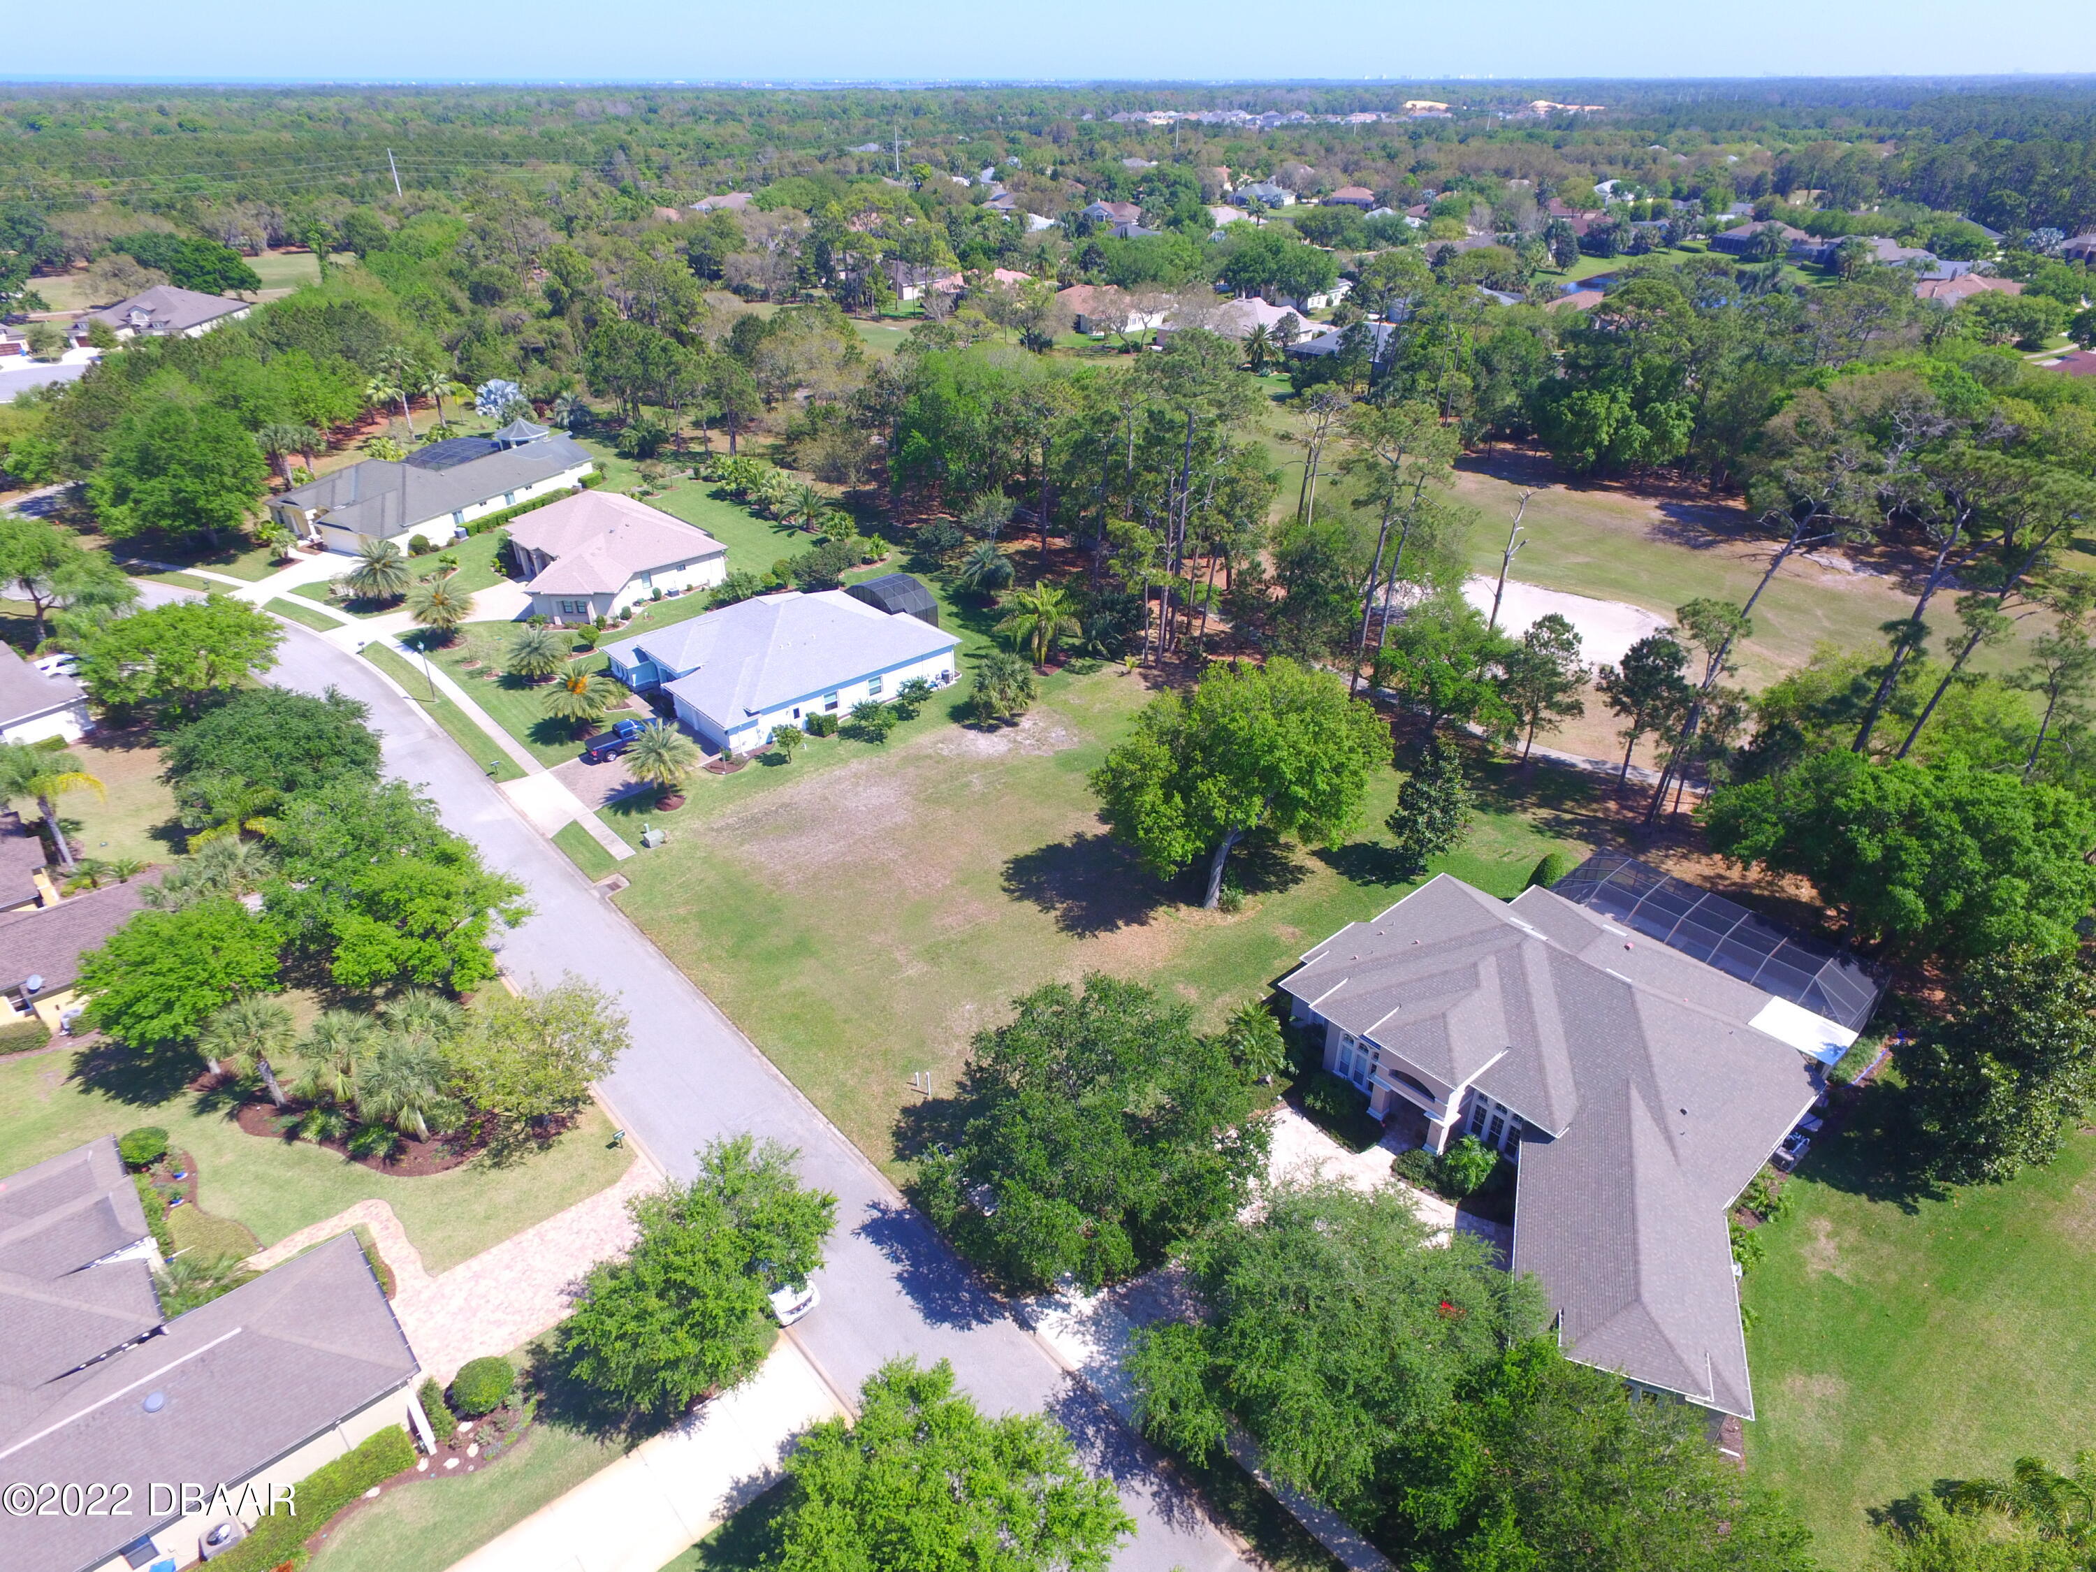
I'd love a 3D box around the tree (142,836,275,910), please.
[{"bbox_3d":[-48.187,6.535,70.221,6.000,5.800,7.000,27,40,38],"label":"tree"}]

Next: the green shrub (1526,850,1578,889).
[{"bbox_3d":[30.897,5.428,74.682,2.700,3.400,2.700,14,33,23],"label":"green shrub"}]

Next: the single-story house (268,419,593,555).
[{"bbox_3d":[-71.327,-36.478,143.184,21.600,6.200,35.800,13,33,21],"label":"single-story house"}]

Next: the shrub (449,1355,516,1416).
[{"bbox_3d":[-22.520,23.948,48.327,2.300,1.850,2.300,0,30,0],"label":"shrub"}]

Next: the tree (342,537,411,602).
[{"bbox_3d":[-66.298,-21.045,120.434,5.700,6.500,5.700,0,30,0],"label":"tree"}]

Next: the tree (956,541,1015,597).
[{"bbox_3d":[-5.852,-20.178,115.931,5.500,6.100,5.500,-2,30,-3],"label":"tree"}]

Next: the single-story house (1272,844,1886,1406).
[{"bbox_3d":[26.018,12.299,58.870,32.000,7.100,25.600,-26,39,-36],"label":"single-story house"}]

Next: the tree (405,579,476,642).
[{"bbox_3d":[-54.030,-15.430,107.762,5.800,5.700,5.800,0,30,0],"label":"tree"}]

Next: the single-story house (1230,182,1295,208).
[{"bbox_3d":[83.248,-231.408,474.184,22.000,6.800,19.000,16,34,25],"label":"single-story house"}]

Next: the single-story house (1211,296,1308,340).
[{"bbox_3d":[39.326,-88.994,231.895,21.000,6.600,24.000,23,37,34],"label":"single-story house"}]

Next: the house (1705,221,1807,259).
[{"bbox_3d":[210.000,-160.500,357.000,20.000,6.400,22.000,-3,31,-5],"label":"house"}]

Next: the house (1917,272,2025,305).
[{"bbox_3d":[205.000,-109.500,269.000,20.000,6.200,18.000,-3,31,-5],"label":"house"}]

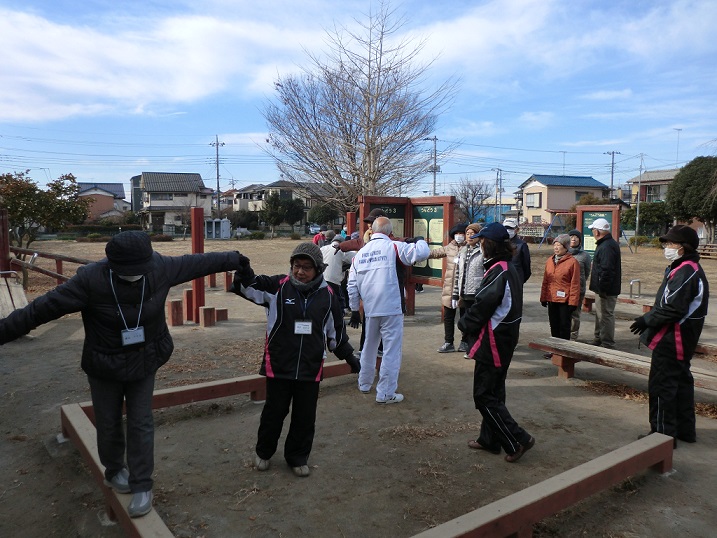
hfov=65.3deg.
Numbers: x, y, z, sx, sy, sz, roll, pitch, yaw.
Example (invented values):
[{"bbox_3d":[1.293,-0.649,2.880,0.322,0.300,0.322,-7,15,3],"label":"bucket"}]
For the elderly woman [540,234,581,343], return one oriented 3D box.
[{"bbox_3d":[2.443,0.319,6.711,0.500,1.470,0.340,4,6,43],"label":"elderly woman"}]

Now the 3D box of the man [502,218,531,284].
[{"bbox_3d":[2.009,0.162,7.250,0.350,1.660,0.500,-4,6,-44],"label":"man"}]

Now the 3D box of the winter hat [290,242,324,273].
[{"bbox_3d":[-0.323,-0.066,3.507,0.210,0.200,0.250,7,10,23],"label":"winter hat"}]

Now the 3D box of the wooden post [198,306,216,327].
[{"bbox_3d":[-2.393,0.757,8.852,0.180,0.280,0.180,-3,5,-38],"label":"wooden post"}]

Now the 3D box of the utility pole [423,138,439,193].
[{"bbox_3d":[8.353,-9.326,64.000,1.800,11.800,0.800,0,4,0],"label":"utility pole"}]

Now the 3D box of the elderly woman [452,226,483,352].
[{"bbox_3d":[1.309,0.265,6.595,0.500,1.570,0.340,2,5,25],"label":"elderly woman"}]

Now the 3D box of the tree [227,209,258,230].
[{"bbox_3d":[-13.117,-5.153,63.792,3.600,2.900,3.200,0,5,0],"label":"tree"}]

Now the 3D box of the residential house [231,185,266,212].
[{"bbox_3d":[-15.220,-8.621,79.559,6.200,7.200,7.500,-1,5,-17],"label":"residential house"}]

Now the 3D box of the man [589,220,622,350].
[{"bbox_3d":[3.227,0.177,7.274,0.380,1.670,0.500,3,5,37],"label":"man"}]

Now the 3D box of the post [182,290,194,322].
[{"bbox_3d":[-2.755,0.590,9.200,0.180,0.500,0.180,-4,6,-39],"label":"post"}]

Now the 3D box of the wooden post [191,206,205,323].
[{"bbox_3d":[-2.577,-0.048,8.980,0.160,1.860,0.160,-4,6,-41],"label":"wooden post"}]

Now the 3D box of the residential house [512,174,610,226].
[{"bbox_3d":[22.299,-6.640,61.787,8.300,7.200,5.600,-2,5,-21],"label":"residential house"}]

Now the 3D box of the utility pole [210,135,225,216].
[{"bbox_3d":[-16.988,-10.218,67.385,1.700,12.400,0.600,-1,5,-17],"label":"utility pole"}]

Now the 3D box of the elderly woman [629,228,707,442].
[{"bbox_3d":[2.223,0.472,3.976,0.480,1.570,0.500,0,4,0],"label":"elderly woman"}]

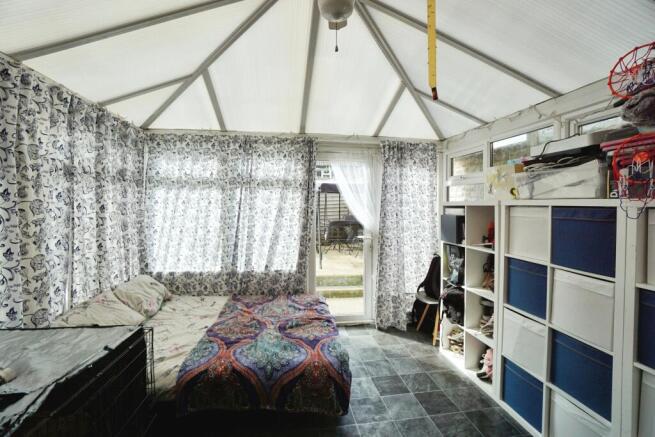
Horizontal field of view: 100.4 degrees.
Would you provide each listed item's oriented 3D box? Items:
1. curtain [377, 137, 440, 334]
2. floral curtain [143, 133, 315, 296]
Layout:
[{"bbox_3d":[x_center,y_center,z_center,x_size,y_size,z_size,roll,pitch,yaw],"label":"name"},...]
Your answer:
[{"bbox_3d":[0.963,0.177,3.344,0.790,2.260,0.150,-1,2,-7],"label":"curtain"},{"bbox_3d":[-1.054,0.088,3.096,1.860,2.070,0.140,-1,2,-7],"label":"floral curtain"}]

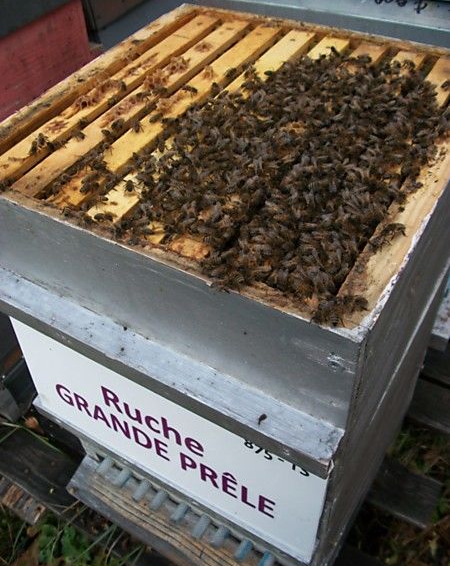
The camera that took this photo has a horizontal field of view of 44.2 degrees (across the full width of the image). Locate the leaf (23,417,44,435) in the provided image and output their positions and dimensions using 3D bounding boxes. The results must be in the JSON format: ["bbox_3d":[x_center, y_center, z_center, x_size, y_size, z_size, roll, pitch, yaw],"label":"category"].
[{"bbox_3d":[-0.305,0.230,0.891,0.042,0.012,0.022,29,56,27],"label":"leaf"}]

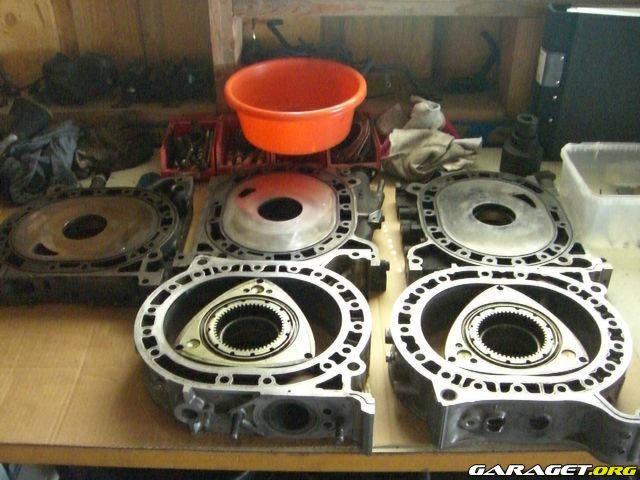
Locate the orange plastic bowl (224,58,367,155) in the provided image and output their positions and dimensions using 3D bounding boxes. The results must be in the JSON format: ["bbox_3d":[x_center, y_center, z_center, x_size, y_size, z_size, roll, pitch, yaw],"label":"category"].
[{"bbox_3d":[-0.048,-0.264,1.420,0.283,0.110,0.283,0,36,0],"label":"orange plastic bowl"}]

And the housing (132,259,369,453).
[{"bbox_3d":[-0.084,0.137,0.969,0.320,0.078,0.330,2,35,4],"label":"housing"}]

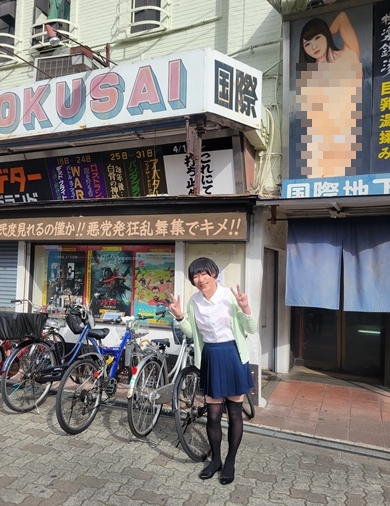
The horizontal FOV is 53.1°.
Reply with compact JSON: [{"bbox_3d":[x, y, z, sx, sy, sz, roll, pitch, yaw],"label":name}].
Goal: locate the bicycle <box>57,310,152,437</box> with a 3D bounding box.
[{"bbox_3d":[-0.750,1.120,3.870,0.600,0.990,1.710,0,-3,26],"label":"bicycle"}]

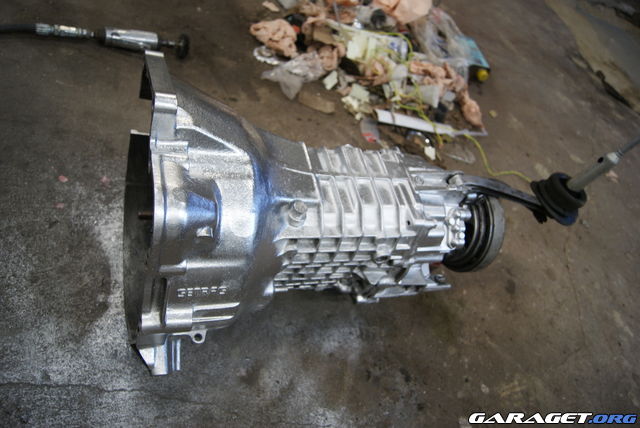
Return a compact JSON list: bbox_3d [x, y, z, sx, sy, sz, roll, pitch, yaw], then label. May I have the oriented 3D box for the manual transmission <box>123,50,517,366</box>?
[{"bbox_3d":[0.035,0.018,0.756,0.610,0.400,0.400,3,52,-27],"label":"manual transmission"}]

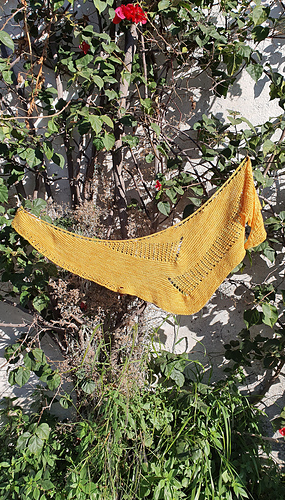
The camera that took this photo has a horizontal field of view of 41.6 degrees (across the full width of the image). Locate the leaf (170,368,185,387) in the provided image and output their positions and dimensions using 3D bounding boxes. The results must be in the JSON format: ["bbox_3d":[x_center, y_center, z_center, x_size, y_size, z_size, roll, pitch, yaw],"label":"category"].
[{"bbox_3d":[0.171,0.621,1.830,0.078,0.088,0.035,0,4,0],"label":"leaf"}]

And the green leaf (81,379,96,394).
[{"bbox_3d":[-0.266,0.672,1.850,0.069,0.079,0.030,0,4,0],"label":"green leaf"}]

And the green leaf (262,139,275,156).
[{"bbox_3d":[0.621,-0.505,1.850,0.064,0.092,0.030,14,-19,5],"label":"green leaf"}]

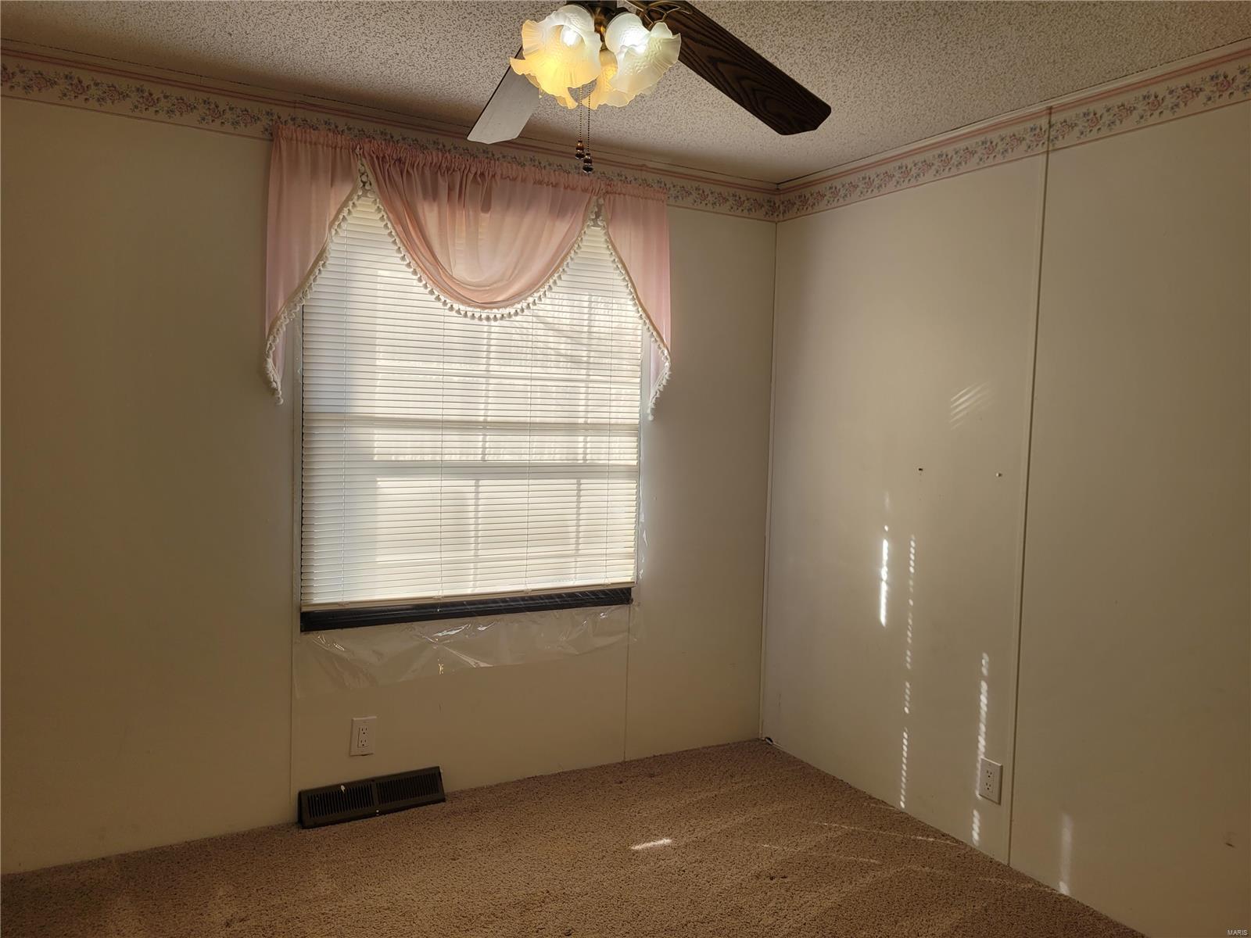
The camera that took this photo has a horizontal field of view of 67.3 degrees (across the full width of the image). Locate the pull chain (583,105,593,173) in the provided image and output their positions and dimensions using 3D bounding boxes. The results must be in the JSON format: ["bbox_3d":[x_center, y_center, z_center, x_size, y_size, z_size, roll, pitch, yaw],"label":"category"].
[{"bbox_3d":[-0.065,-0.591,1.674,0.018,0.127,0.018,2,3,0],"label":"pull chain"}]

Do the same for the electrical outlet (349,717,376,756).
[{"bbox_3d":[-0.858,0.876,3.075,0.080,0.123,0.010,0,4,-29],"label":"electrical outlet"}]

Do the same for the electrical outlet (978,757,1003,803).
[{"bbox_3d":[1.124,0.960,2.892,0.010,0.122,0.081,0,4,-29],"label":"electrical outlet"}]

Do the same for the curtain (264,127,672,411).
[{"bbox_3d":[-0.452,-0.604,3.140,1.414,0.824,0.100,0,4,-29],"label":"curtain"}]

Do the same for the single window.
[{"bbox_3d":[-0.475,-0.178,3.217,1.220,1.386,0.090,0,4,-29],"label":"single window"}]

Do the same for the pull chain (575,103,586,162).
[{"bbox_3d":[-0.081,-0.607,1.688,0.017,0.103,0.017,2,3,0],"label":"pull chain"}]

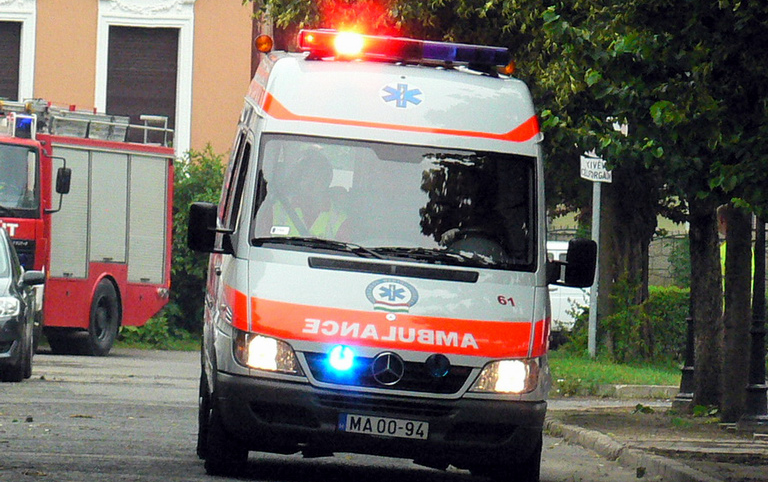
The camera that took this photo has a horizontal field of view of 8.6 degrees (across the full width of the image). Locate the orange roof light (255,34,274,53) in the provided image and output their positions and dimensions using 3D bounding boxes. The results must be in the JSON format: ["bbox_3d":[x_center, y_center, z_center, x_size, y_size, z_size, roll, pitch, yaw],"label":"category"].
[{"bbox_3d":[-0.784,-1.297,33.500,0.120,0.120,0.100,5,0,-3],"label":"orange roof light"}]

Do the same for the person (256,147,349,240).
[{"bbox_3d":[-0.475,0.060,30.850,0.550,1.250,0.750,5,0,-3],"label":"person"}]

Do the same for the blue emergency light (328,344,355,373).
[{"bbox_3d":[-0.246,0.686,29.550,0.138,0.138,0.080,5,0,-3],"label":"blue emergency light"}]

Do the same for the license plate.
[{"bbox_3d":[-0.001,1.072,29.450,0.520,0.110,0.015,5,-6,-3],"label":"license plate"}]

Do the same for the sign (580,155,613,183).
[{"bbox_3d":[2.519,-0.848,60.500,0.400,0.270,0.030,5,0,3],"label":"sign"}]

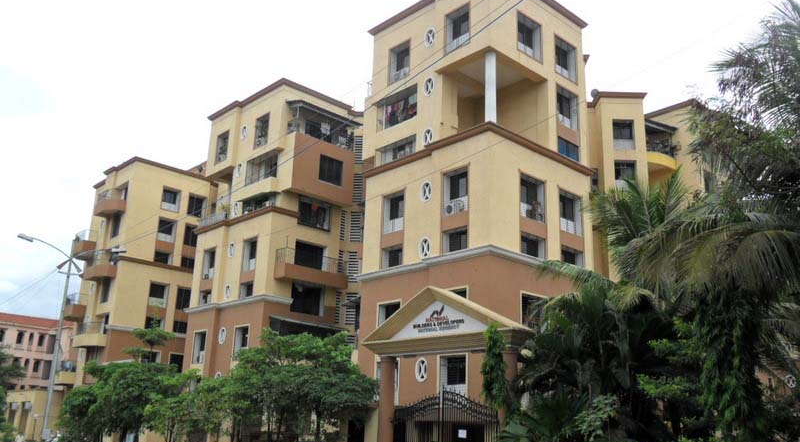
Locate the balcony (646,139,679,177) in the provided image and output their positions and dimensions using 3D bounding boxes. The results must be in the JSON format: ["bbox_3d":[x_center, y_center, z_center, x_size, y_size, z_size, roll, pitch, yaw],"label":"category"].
[{"bbox_3d":[17.849,-4.296,51.001,3.000,1.800,1.400,12,-19,-29],"label":"balcony"}]

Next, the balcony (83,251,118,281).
[{"bbox_3d":[-26.323,4.151,64.663,1.600,2.100,4.200,17,-23,-40],"label":"balcony"}]

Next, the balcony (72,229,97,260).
[{"bbox_3d":[-29.110,2.110,68.351,1.200,2.200,2.500,18,-24,-40],"label":"balcony"}]

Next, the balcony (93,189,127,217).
[{"bbox_3d":[-26.178,-1.458,66.656,1.600,2.000,4.200,17,-23,-40],"label":"balcony"}]

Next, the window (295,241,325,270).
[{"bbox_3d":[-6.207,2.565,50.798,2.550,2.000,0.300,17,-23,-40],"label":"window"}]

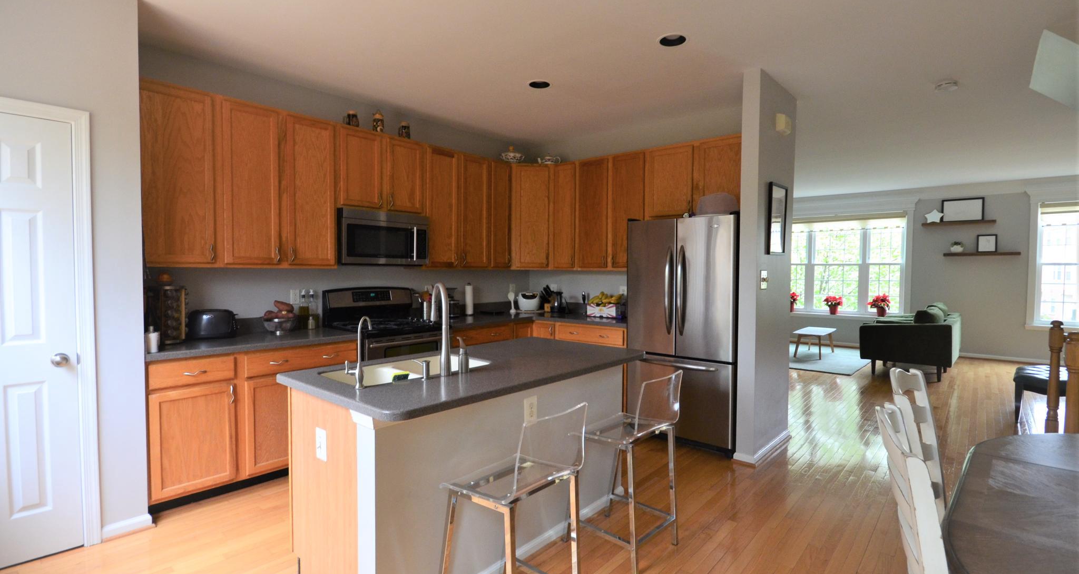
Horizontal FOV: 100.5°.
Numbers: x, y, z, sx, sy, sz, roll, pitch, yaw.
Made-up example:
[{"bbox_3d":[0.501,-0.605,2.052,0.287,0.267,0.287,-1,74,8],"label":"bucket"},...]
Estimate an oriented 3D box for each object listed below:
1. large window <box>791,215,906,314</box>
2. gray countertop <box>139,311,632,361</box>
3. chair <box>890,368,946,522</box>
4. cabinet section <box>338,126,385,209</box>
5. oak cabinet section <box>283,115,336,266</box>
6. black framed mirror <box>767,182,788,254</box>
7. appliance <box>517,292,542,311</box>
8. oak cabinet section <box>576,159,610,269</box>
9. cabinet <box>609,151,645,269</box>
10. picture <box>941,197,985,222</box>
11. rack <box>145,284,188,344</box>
[{"bbox_3d":[5.407,-0.382,8.105,1.900,1.770,0.100,2,2,43],"label":"large window"},{"bbox_3d":[-0.761,0.340,3.454,1.550,0.040,3.490,2,3,45],"label":"gray countertop"},{"bbox_3d":[1.323,0.810,1.250,0.530,1.020,0.460,2,3,44],"label":"chair"},{"bbox_3d":[-1.487,-0.914,3.581,0.330,0.596,0.389,2,3,42],"label":"cabinet section"},{"bbox_3d":[-1.742,-0.672,3.309,0.330,1.062,0.368,2,3,42],"label":"oak cabinet section"},{"bbox_3d":[1.738,-0.488,3.270,0.030,0.500,0.350,4,5,44],"label":"black framed mirror"},{"bbox_3d":[-0.111,0.156,4.906,0.250,0.210,0.300,0,2,-5],"label":"appliance"},{"bbox_3d":[0.616,-0.700,4.507,0.403,1.062,0.330,2,3,42],"label":"oak cabinet section"},{"bbox_3d":[0.892,-0.691,4.211,0.360,1.069,0.345,2,2,35],"label":"cabinet"},{"bbox_3d":[6.535,-1.190,6.936,0.485,0.345,0.025,2,2,43],"label":"picture"},{"bbox_3d":[-2.262,0.168,2.766,0.180,0.345,0.180,-1,2,-45],"label":"rack"}]

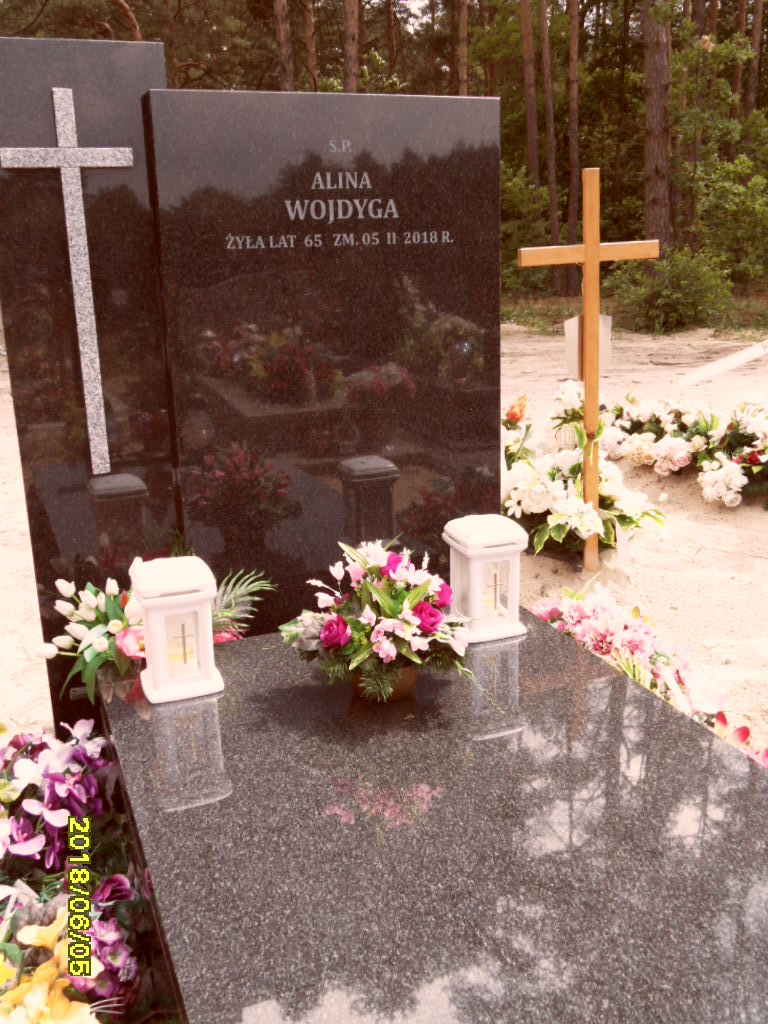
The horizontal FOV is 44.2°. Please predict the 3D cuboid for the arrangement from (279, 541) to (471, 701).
[{"bbox_3d":[-0.019,0.220,1.877,0.357,0.291,0.304,-8,17,-21],"label":"arrangement"}]

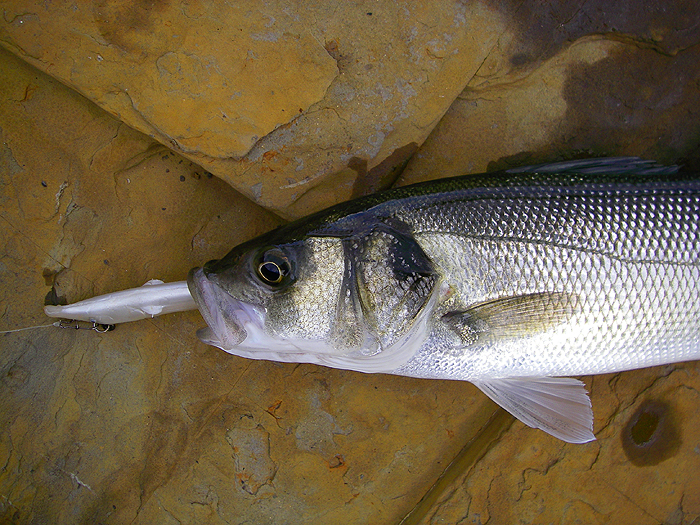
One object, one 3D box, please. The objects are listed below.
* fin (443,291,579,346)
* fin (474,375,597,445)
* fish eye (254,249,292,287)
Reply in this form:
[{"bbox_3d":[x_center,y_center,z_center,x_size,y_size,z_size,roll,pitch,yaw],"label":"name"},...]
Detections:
[{"bbox_3d":[0.089,0.031,0.422,0.075,0.010,0.025,-7,80,-1],"label":"fin"},{"bbox_3d":[0.103,0.082,0.432,0.076,0.012,0.037,15,81,2],"label":"fin"},{"bbox_3d":[-0.043,0.003,0.435,0.021,0.010,0.021,0,80,9],"label":"fish eye"}]

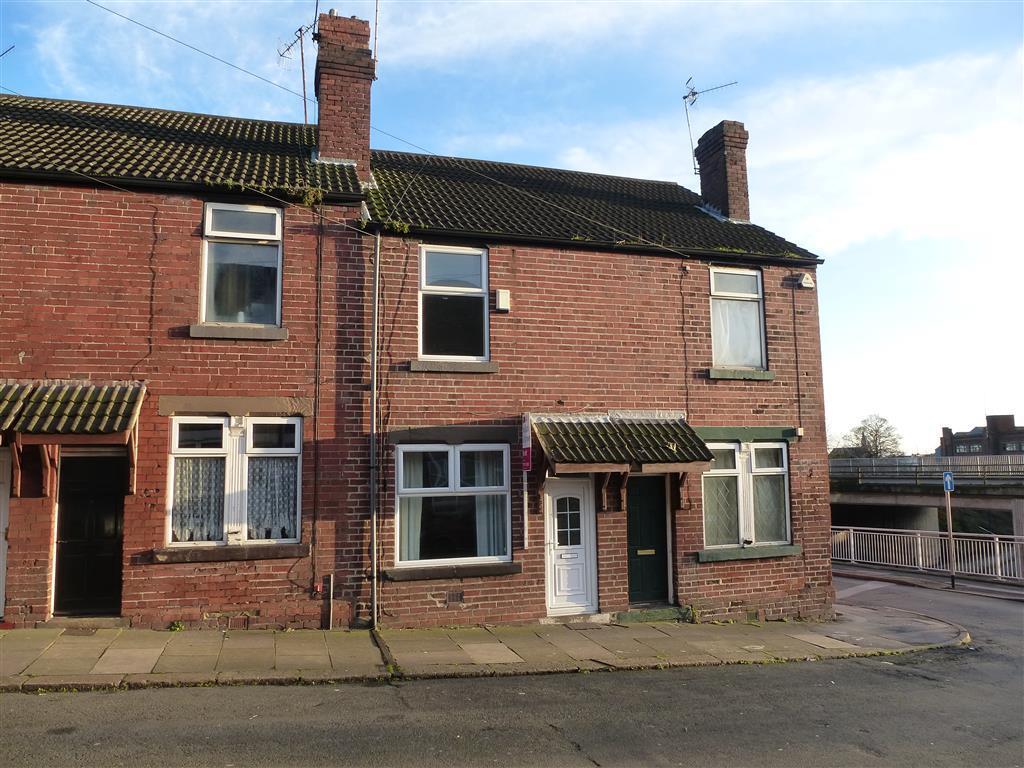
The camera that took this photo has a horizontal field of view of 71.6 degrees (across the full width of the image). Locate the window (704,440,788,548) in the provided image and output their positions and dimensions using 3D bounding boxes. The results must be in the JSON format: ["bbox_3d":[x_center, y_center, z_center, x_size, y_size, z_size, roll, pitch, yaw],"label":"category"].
[{"bbox_3d":[3.700,1.747,11.245,1.554,1.611,0.096,1,-6,-16],"label":"window"}]

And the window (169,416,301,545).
[{"bbox_3d":[-3.573,1.255,9.236,1.595,1.620,0.096,1,-6,-13],"label":"window"}]

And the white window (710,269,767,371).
[{"bbox_3d":[3.657,-1.043,11.506,0.972,1.637,0.086,1,-6,-16],"label":"white window"}]

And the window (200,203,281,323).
[{"bbox_3d":[-3.591,-1.575,9.507,0.977,1.633,0.086,1,-6,-13],"label":"window"}]

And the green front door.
[{"bbox_3d":[2.056,2.365,10.792,0.726,1.917,0.048,1,-6,-16],"label":"green front door"}]

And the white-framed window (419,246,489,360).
[{"bbox_3d":[-0.833,-1.147,10.177,0.995,1.632,0.086,1,-6,-16],"label":"white-framed window"}]

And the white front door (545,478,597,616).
[{"bbox_3d":[0.862,2.347,10.325,0.790,1.955,0.076,1,-6,-16],"label":"white front door"}]

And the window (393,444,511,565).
[{"bbox_3d":[-0.798,1.675,9.905,1.602,1.627,0.086,1,-6,-16],"label":"window"}]

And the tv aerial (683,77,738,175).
[{"bbox_3d":[4.015,-5.269,14.284,1.057,2.028,0.401,-2,-6,16],"label":"tv aerial"}]

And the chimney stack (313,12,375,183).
[{"bbox_3d":[-2.798,-4.613,11.999,0.907,2.776,0.955,1,-6,-14],"label":"chimney stack"}]

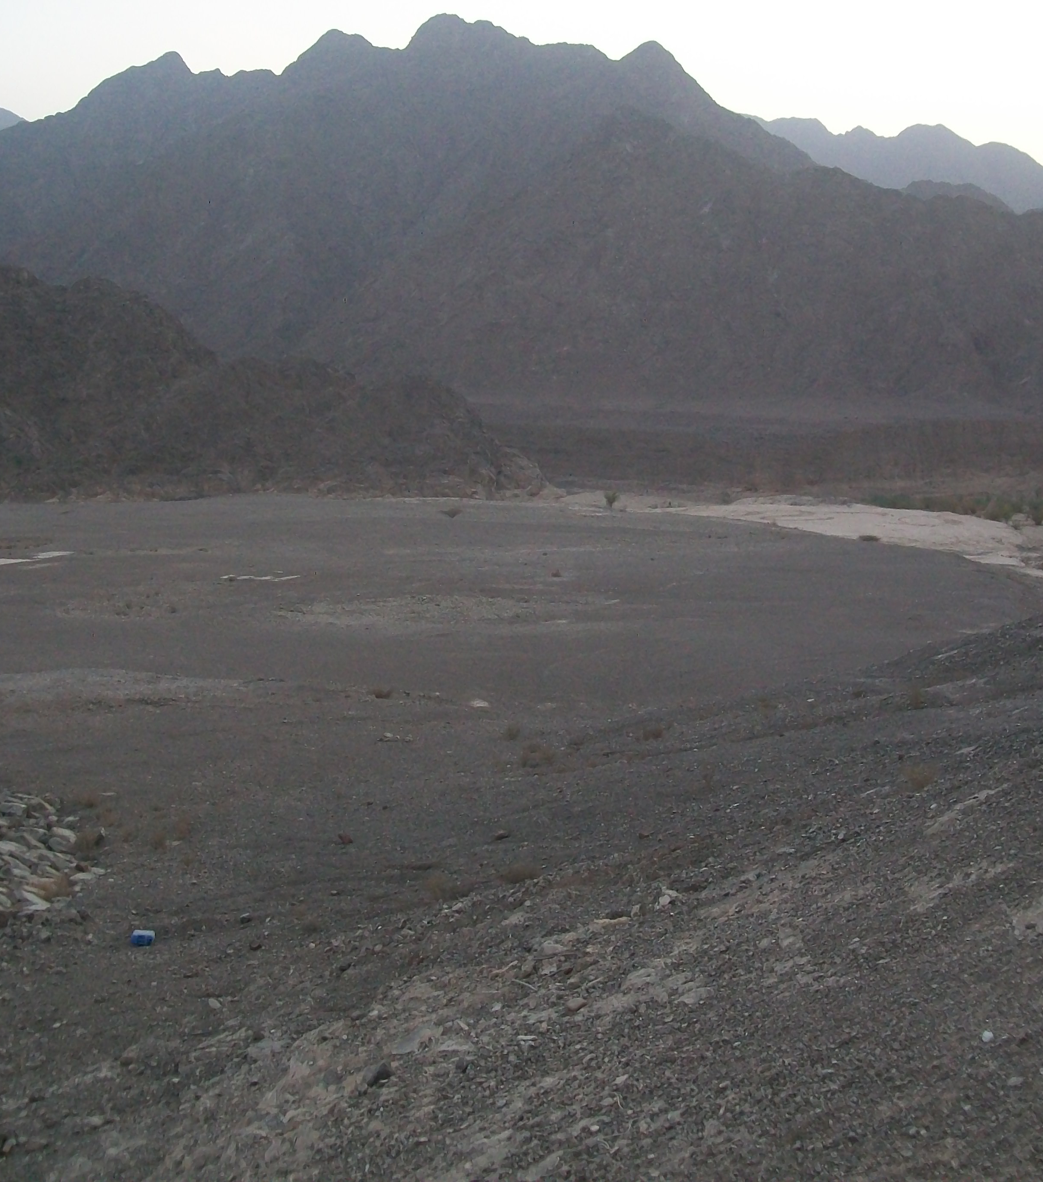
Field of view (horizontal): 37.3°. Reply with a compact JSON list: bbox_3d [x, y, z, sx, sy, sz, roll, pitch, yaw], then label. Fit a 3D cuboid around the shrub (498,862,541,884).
[{"bbox_3d":[-0.022,3.377,18.500,0.530,0.246,0.487,0,5,0],"label":"shrub"}]

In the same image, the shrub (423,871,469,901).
[{"bbox_3d":[-0.856,3.341,17.500,0.501,0.298,0.461,0,5,0],"label":"shrub"}]

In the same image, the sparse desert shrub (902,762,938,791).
[{"bbox_3d":[5.146,2.394,20.000,0.477,0.355,0.439,0,5,0],"label":"sparse desert shrub"}]

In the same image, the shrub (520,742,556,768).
[{"bbox_3d":[0.290,2.846,27.000,0.644,0.439,0.593,0,5,0],"label":"shrub"}]

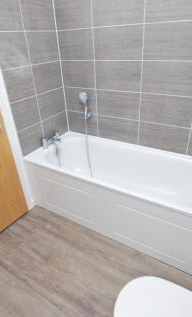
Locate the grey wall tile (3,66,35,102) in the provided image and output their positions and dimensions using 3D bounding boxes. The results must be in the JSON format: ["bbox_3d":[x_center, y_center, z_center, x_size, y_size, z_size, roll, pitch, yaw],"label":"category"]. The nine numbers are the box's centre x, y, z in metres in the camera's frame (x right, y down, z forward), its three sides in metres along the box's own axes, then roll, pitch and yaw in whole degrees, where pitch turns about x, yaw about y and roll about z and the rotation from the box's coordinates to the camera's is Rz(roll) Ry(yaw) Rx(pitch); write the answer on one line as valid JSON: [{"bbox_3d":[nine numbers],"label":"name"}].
[{"bbox_3d":[-0.623,-0.611,1.639,0.012,0.252,0.286,15,36,28],"label":"grey wall tile"}]

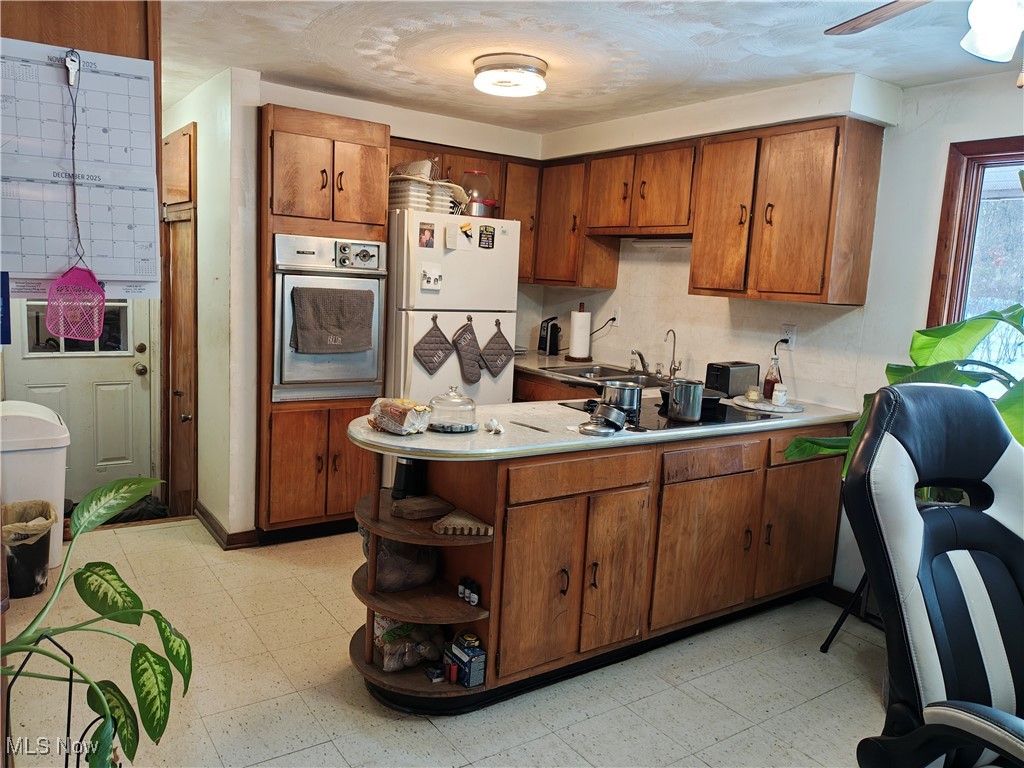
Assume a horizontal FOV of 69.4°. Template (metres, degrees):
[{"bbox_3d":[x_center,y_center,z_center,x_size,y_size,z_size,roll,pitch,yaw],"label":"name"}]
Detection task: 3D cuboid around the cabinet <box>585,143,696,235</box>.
[{"bbox_3d":[0.781,-1.032,4.032,0.306,0.452,0.828,-2,10,-35],"label":"cabinet"}]

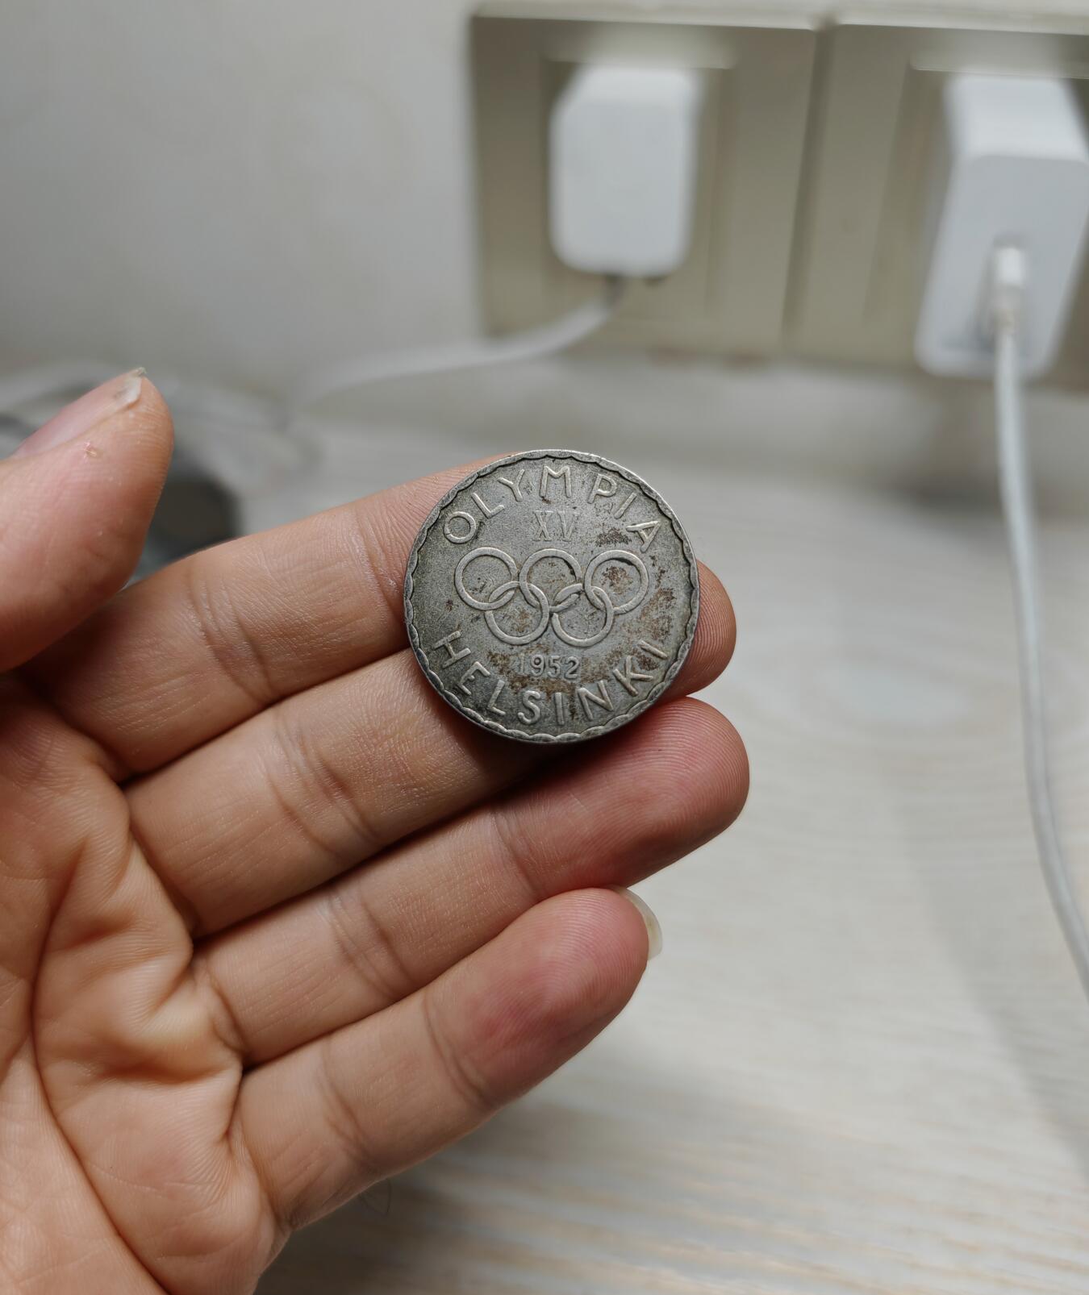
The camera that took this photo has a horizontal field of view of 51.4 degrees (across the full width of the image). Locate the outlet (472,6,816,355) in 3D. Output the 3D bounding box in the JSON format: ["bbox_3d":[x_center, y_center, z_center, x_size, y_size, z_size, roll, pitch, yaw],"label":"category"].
[{"bbox_3d":[0.025,-0.123,0.309,0.086,0.086,0.010,6,39,8],"label":"outlet"}]

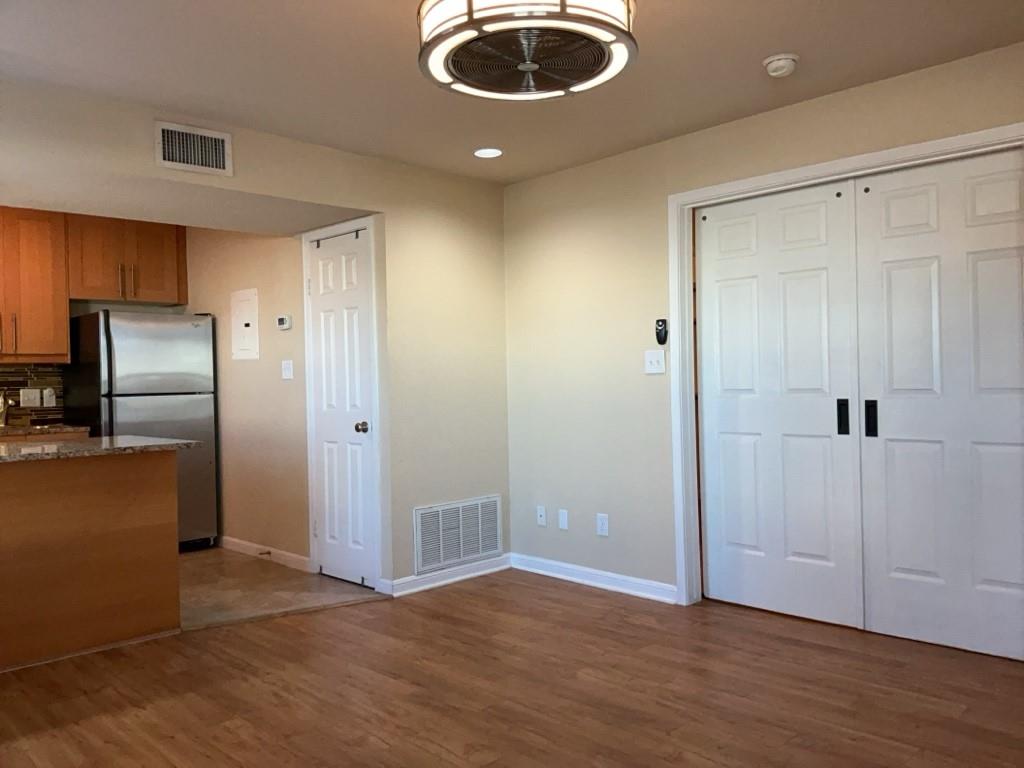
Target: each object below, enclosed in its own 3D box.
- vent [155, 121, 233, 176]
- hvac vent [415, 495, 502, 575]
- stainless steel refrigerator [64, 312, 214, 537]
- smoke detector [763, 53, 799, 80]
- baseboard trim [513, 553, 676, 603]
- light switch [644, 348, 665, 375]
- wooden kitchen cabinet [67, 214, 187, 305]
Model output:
[{"bbox_3d":[-1.438,-1.068,3.641,0.355,0.203,0.020,-2,1,-44],"label":"vent"},{"bbox_3d":[-0.298,0.883,4.733,0.672,0.370,0.020,-2,1,-44],"label":"hvac vent"},{"bbox_3d":[-2.655,0.357,5.769,0.764,1.685,0.805,-2,1,-44],"label":"stainless steel refrigerator"},{"bbox_3d":[1.045,-1.224,3.101,0.139,0.052,0.139,-2,1,-44],"label":"smoke detector"},{"bbox_3d":[0.417,1.101,4.578,0.016,0.089,1.236,-2,1,-44],"label":"baseboard trim"},{"bbox_3d":[0.750,-0.114,4.194,0.010,0.116,0.124,-2,1,-44],"label":"light switch"},{"bbox_3d":[-2.975,-0.915,6.100,0.855,0.593,0.332,-2,1,-44],"label":"wooden kitchen cabinet"}]

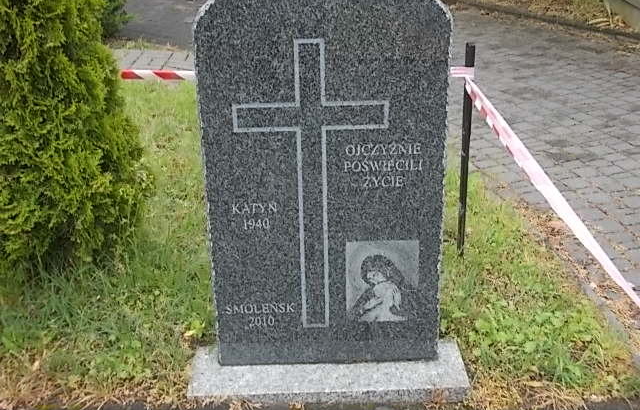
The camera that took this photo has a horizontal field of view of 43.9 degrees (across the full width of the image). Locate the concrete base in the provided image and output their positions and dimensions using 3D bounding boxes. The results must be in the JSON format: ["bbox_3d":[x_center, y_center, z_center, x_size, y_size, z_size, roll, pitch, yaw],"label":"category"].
[{"bbox_3d":[0.024,0.484,2.277,0.770,0.050,0.241,-1,22,-1],"label":"concrete base"}]

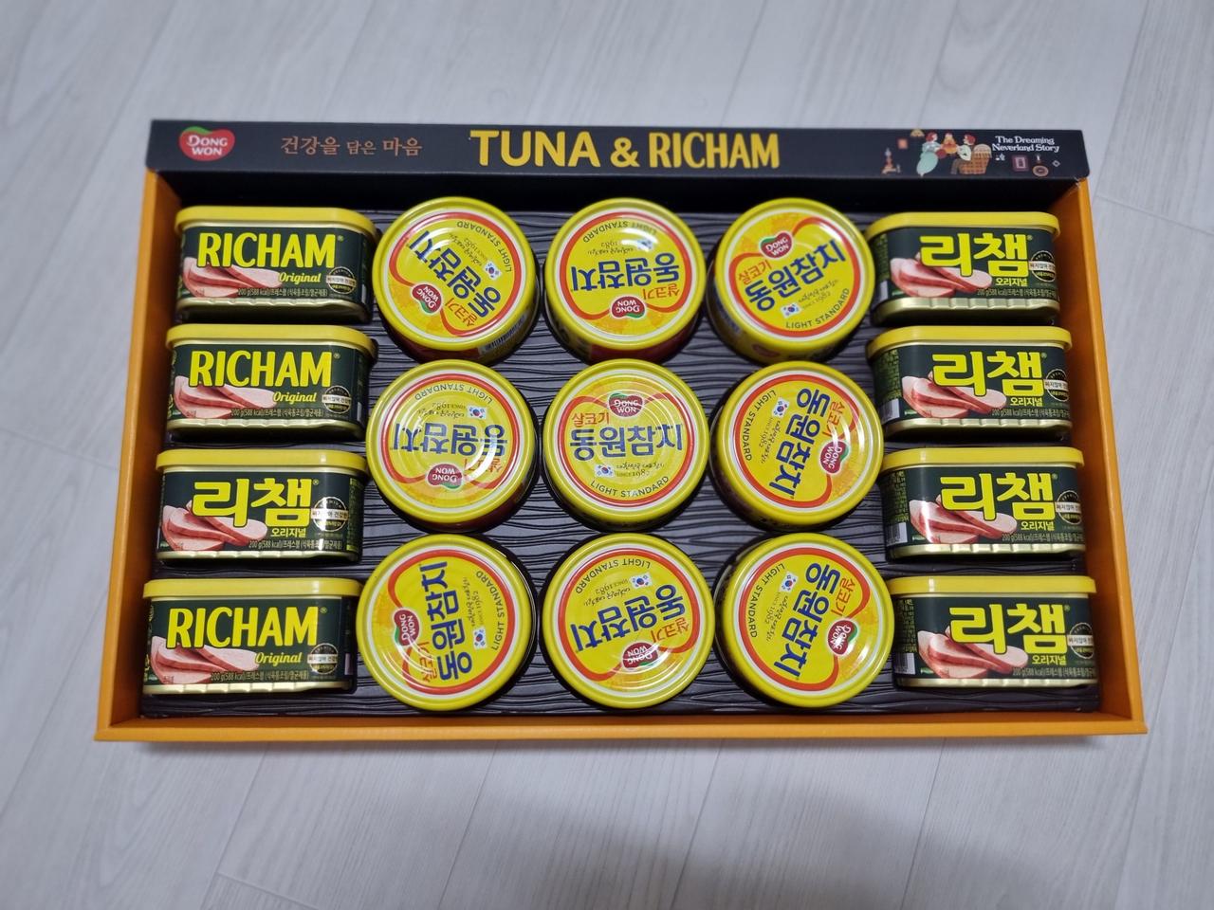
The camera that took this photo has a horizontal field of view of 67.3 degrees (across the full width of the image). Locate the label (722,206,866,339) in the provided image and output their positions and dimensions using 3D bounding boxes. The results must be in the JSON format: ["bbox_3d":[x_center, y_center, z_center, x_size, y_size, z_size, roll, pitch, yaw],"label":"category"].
[{"bbox_3d":[0.100,-0.096,0.488,0.076,0.009,0.076,-19,81,-4],"label":"label"}]

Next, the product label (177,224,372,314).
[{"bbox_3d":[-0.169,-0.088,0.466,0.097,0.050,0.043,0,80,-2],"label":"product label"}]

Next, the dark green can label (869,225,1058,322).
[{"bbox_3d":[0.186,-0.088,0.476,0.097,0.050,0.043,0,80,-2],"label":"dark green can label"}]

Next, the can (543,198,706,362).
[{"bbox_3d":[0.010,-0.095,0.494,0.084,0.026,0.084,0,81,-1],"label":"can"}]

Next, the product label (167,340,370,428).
[{"bbox_3d":[-0.177,-0.033,0.485,0.099,0.049,0.048,2,80,-2],"label":"product label"}]

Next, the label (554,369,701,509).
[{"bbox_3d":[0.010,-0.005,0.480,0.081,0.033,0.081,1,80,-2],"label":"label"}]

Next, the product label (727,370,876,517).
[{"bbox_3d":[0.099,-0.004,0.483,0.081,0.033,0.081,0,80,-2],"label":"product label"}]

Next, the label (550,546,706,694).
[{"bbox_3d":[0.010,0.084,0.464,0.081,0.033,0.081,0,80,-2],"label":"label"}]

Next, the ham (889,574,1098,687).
[{"bbox_3d":[0.201,0.092,0.479,0.102,0.056,0.054,0,81,-1],"label":"ham"}]

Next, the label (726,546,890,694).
[{"bbox_3d":[0.101,0.082,0.459,0.076,0.009,0.076,21,81,2],"label":"label"}]

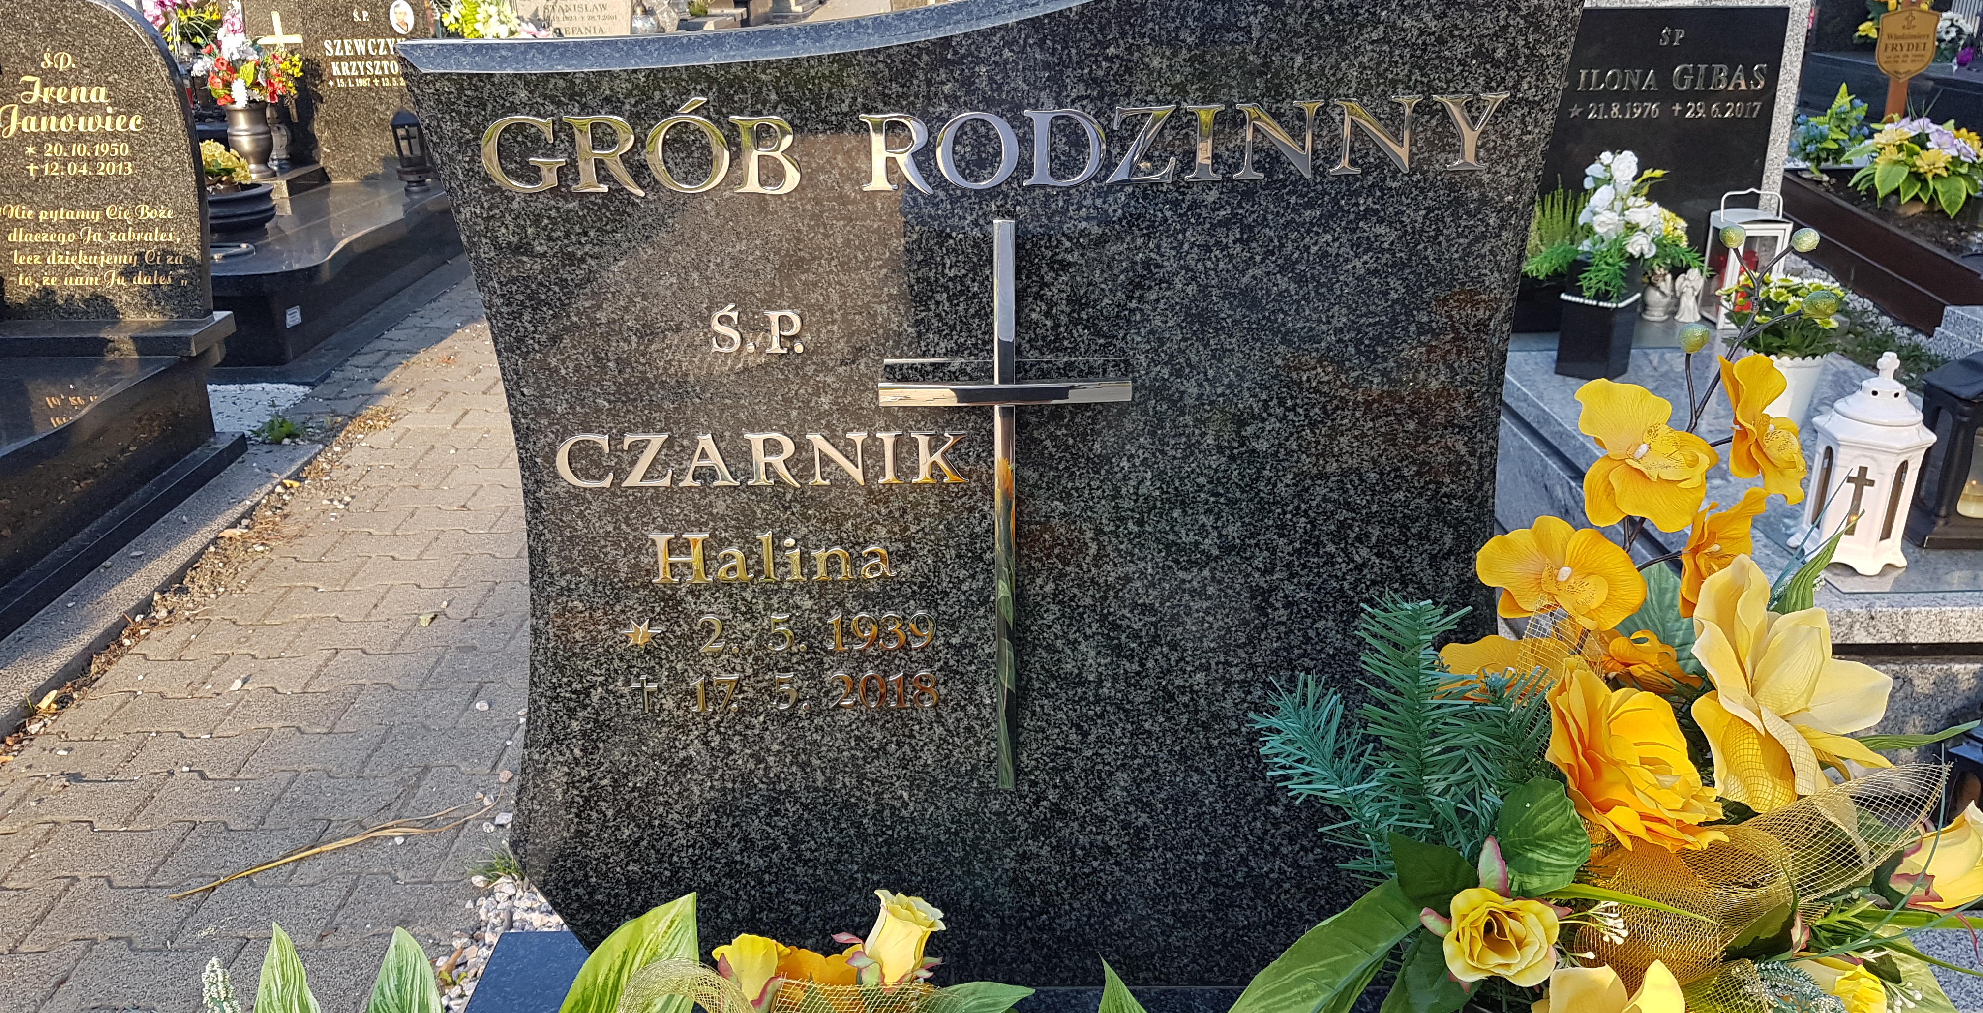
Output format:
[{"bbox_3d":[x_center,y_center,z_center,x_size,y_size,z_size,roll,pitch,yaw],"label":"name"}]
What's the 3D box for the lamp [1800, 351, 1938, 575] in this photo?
[{"bbox_3d":[1.231,-0.069,2.089,0.150,0.304,0.135,15,28,34],"label":"lamp"}]

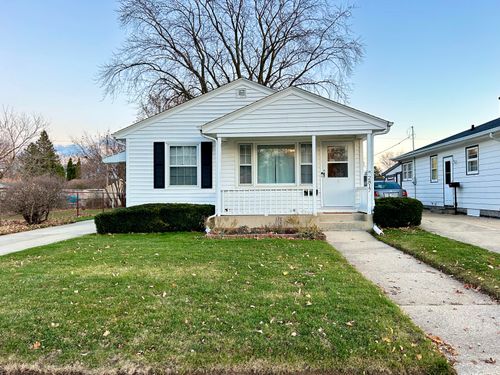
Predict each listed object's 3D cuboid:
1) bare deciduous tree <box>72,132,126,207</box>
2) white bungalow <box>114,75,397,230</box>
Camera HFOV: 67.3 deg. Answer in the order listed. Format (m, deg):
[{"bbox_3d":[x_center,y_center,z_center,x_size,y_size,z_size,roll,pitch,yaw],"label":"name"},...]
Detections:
[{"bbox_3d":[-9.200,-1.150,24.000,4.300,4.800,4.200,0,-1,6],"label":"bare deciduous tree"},{"bbox_3d":[0.170,-1.020,15.400,8.400,4.500,10.500,0,-1,6],"label":"white bungalow"}]

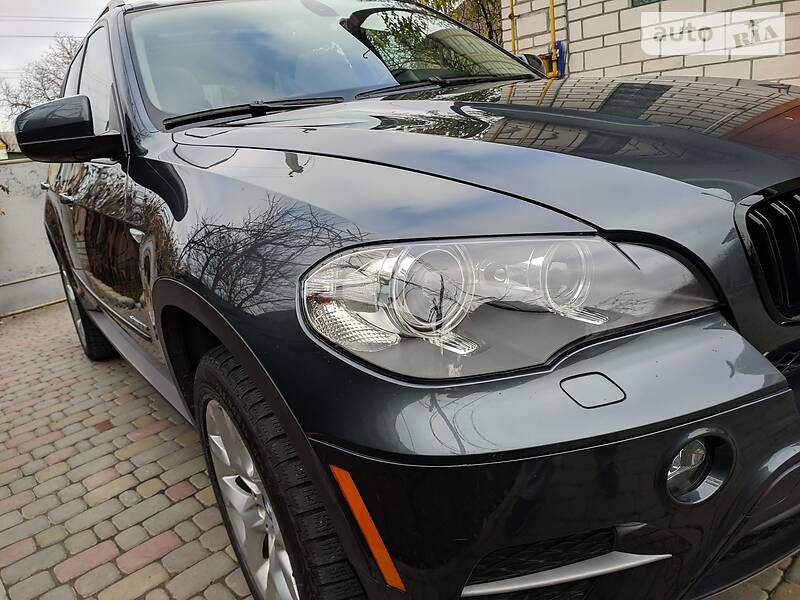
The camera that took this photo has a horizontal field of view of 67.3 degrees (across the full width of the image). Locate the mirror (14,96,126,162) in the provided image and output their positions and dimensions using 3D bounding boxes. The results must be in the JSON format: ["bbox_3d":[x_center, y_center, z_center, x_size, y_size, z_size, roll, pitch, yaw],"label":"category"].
[{"bbox_3d":[-0.976,-0.499,1.766,0.265,0.192,0.170,-18,18,-31],"label":"mirror"}]

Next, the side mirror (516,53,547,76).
[{"bbox_3d":[0.585,-1.012,2.768,0.265,0.195,0.170,-18,18,-31],"label":"side mirror"}]

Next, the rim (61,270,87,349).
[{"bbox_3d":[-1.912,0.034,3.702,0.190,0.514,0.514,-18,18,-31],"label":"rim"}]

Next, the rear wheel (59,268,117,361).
[{"bbox_3d":[-1.887,0.021,3.717,0.265,0.734,0.734,-18,18,-31],"label":"rear wheel"}]

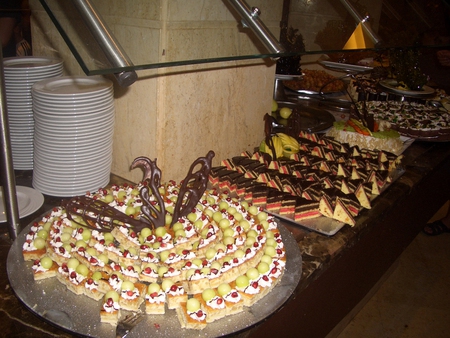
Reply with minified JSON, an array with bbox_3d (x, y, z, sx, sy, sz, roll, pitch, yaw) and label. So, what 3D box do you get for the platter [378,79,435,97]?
[{"bbox_3d":[1.090,-0.483,2.730,0.322,0.034,0.322,13,23,19],"label":"platter"}]

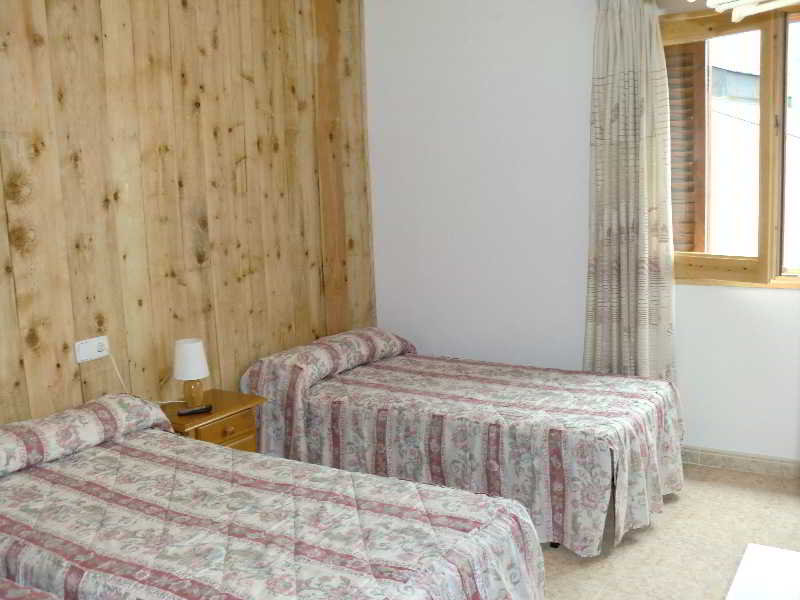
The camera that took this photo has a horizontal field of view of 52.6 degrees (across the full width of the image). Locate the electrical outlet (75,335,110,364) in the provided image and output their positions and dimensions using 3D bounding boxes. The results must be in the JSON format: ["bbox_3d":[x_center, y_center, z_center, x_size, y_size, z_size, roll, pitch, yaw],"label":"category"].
[{"bbox_3d":[-1.279,0.207,3.377,0.012,0.084,0.157,3,9,33],"label":"electrical outlet"}]

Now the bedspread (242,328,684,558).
[{"bbox_3d":[0.300,0.583,4.004,1.929,0.595,1.087,3,9,33],"label":"bedspread"}]

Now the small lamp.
[{"bbox_3d":[-0.939,0.328,3.637,0.158,0.300,0.158,3,9,33],"label":"small lamp"}]

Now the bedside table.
[{"bbox_3d":[-0.899,0.748,3.609,0.420,0.526,0.483,3,9,33],"label":"bedside table"}]

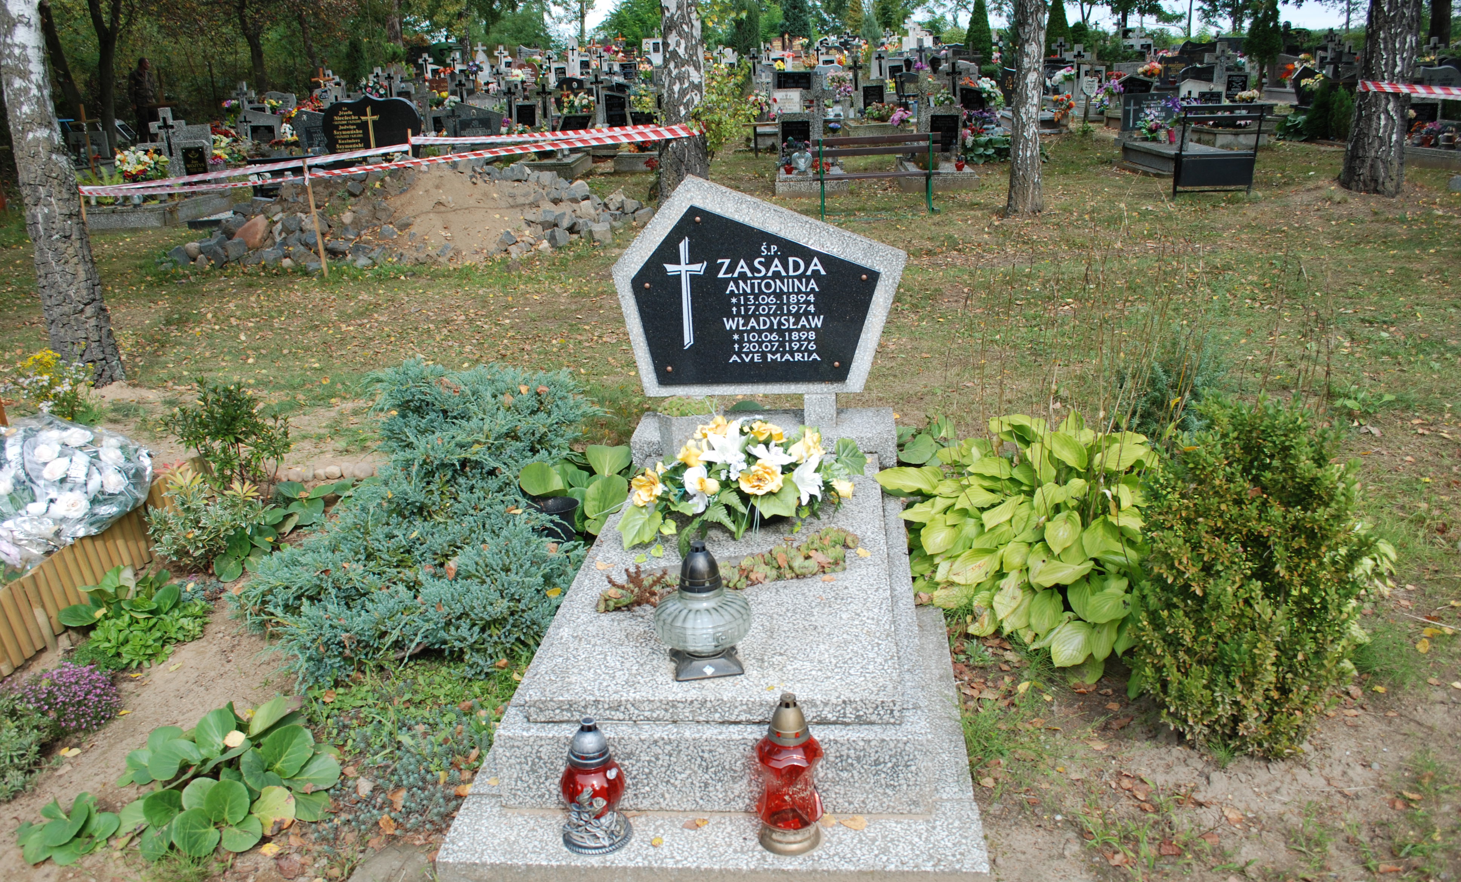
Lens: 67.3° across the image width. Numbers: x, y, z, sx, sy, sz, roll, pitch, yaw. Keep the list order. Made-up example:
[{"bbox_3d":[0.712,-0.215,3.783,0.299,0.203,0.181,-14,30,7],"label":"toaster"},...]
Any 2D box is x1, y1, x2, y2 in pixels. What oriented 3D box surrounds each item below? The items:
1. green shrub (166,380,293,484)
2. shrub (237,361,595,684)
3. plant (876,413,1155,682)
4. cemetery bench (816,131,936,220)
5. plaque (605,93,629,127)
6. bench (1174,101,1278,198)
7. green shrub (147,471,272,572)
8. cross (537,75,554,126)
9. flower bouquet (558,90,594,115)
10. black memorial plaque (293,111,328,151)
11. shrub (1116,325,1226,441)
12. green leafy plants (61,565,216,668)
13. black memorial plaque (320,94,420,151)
[{"bbox_3d":[-2.006,-0.037,4.409,0.470,0.450,0.440,-13,22,-24],"label":"green shrub"},{"bbox_3d":[-0.939,0.179,3.640,0.960,0.460,1.460,-1,20,6],"label":"shrub"},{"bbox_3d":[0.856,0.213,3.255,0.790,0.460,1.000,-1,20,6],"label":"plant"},{"bbox_3d":[1.431,-2.679,11.039,1.250,0.810,0.520,-4,19,-3],"label":"cemetery bench"},{"bbox_3d":[-1.678,-4.900,16.261,0.320,0.440,0.030,-1,20,6],"label":"plaque"},{"bbox_3d":[4.989,-2.993,11.286,0.860,0.880,0.520,-1,19,7],"label":"bench"},{"bbox_3d":[-1.800,0.260,3.730,0.410,0.307,0.370,-13,21,-26],"label":"green shrub"},{"bbox_3d":[-3.000,-5.508,17.800,0.260,0.660,0.060,-1,19,6],"label":"cross"},{"bbox_3d":[-2.566,-5.612,18.200,0.580,0.400,0.380,-1,19,6],"label":"flower bouquet"},{"bbox_3d":[-5.351,-3.930,14.152,0.580,0.570,0.120,-1,20,6],"label":"black memorial plaque"},{"bbox_3d":[1.733,-0.189,4.281,0.430,0.420,0.400,5,20,22],"label":"shrub"},{"bbox_3d":[-1.778,0.510,3.270,0.420,0.170,0.340,-15,23,-29],"label":"green leafy plants"},{"bbox_3d":[-4.843,-4.179,14.800,1.280,0.950,0.100,-1,19,6],"label":"black memorial plaque"}]

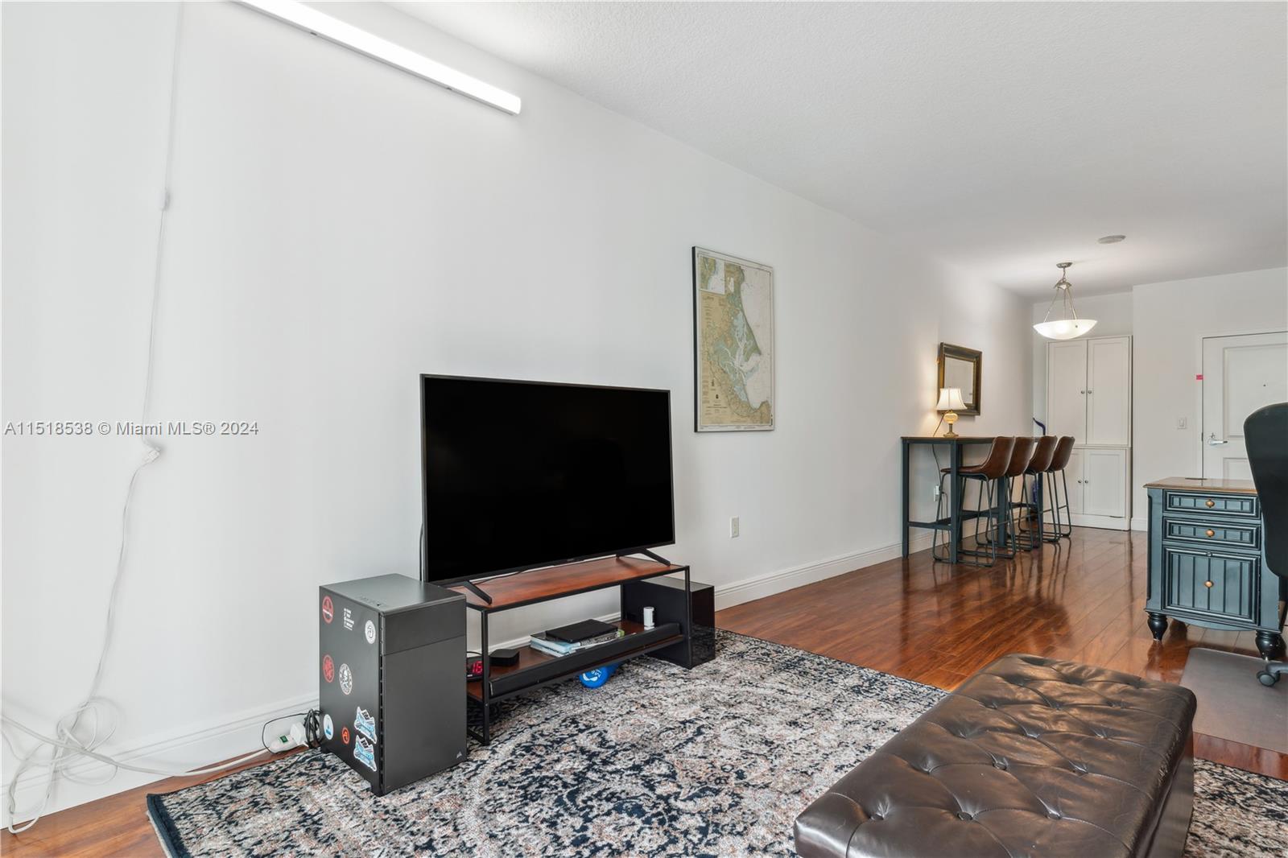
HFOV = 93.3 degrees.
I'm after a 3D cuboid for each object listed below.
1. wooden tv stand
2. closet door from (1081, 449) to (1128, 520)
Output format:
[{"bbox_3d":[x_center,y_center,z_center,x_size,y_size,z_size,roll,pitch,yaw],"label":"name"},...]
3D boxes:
[{"bbox_3d":[-0.319,0.856,2.596,1.023,0.462,0.440,0,0,-42],"label":"wooden tv stand"},{"bbox_3d":[5.198,0.606,6.854,0.033,0.748,0.396,0,0,-41],"label":"closet door"}]

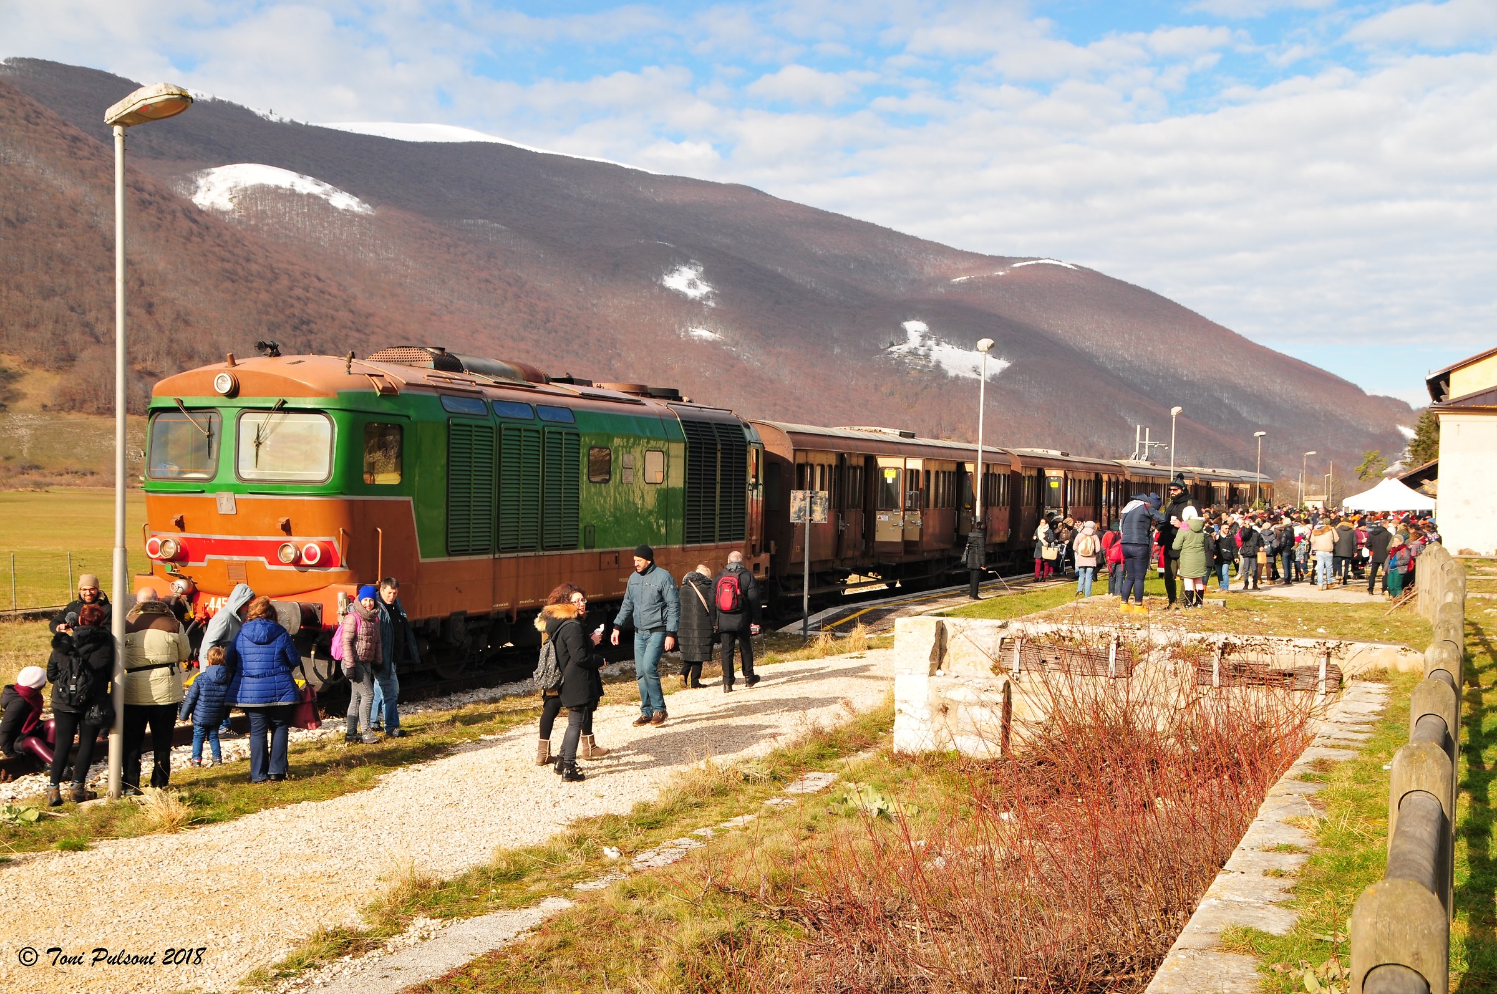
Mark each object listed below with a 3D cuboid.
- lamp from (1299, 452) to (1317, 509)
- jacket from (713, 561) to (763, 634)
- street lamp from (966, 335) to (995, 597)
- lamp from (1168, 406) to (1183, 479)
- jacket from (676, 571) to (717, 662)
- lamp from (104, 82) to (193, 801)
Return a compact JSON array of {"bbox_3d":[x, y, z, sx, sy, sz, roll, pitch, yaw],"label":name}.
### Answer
[{"bbox_3d":[37.921,-0.488,117.824,0.860,5.350,0.340,2,1,23],"label":"lamp"},{"bbox_3d":[-0.137,1.237,21.450,0.540,0.880,0.370,2,1,20],"label":"jacket"},{"bbox_3d":[5.441,-0.704,40.461,0.340,5.830,0.860,2,1,24],"label":"street lamp"},{"bbox_3d":[16.219,-0.627,66.455,0.340,5.650,0.860,2,1,27],"label":"lamp"},{"bbox_3d":[-0.646,1.495,21.650,0.440,1.110,0.370,2,1,25],"label":"jacket"},{"bbox_3d":[-4.985,-0.430,14.519,0.860,5.970,0.340,1,1,23],"label":"lamp"}]

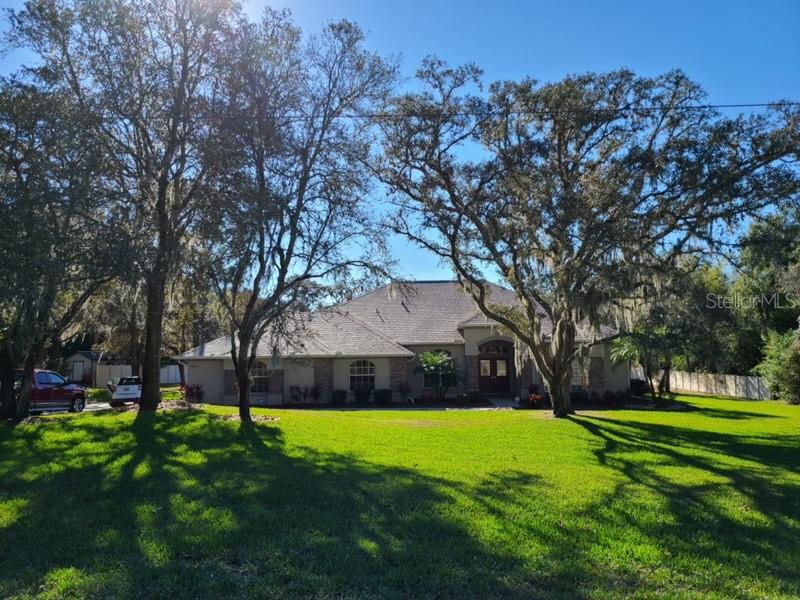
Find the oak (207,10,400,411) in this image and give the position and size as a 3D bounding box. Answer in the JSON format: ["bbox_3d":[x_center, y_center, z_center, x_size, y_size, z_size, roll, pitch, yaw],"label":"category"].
[{"bbox_3d":[-3.750,-3.204,21.910,7.200,15.100,7.000,0,-8,0],"label":"oak"}]

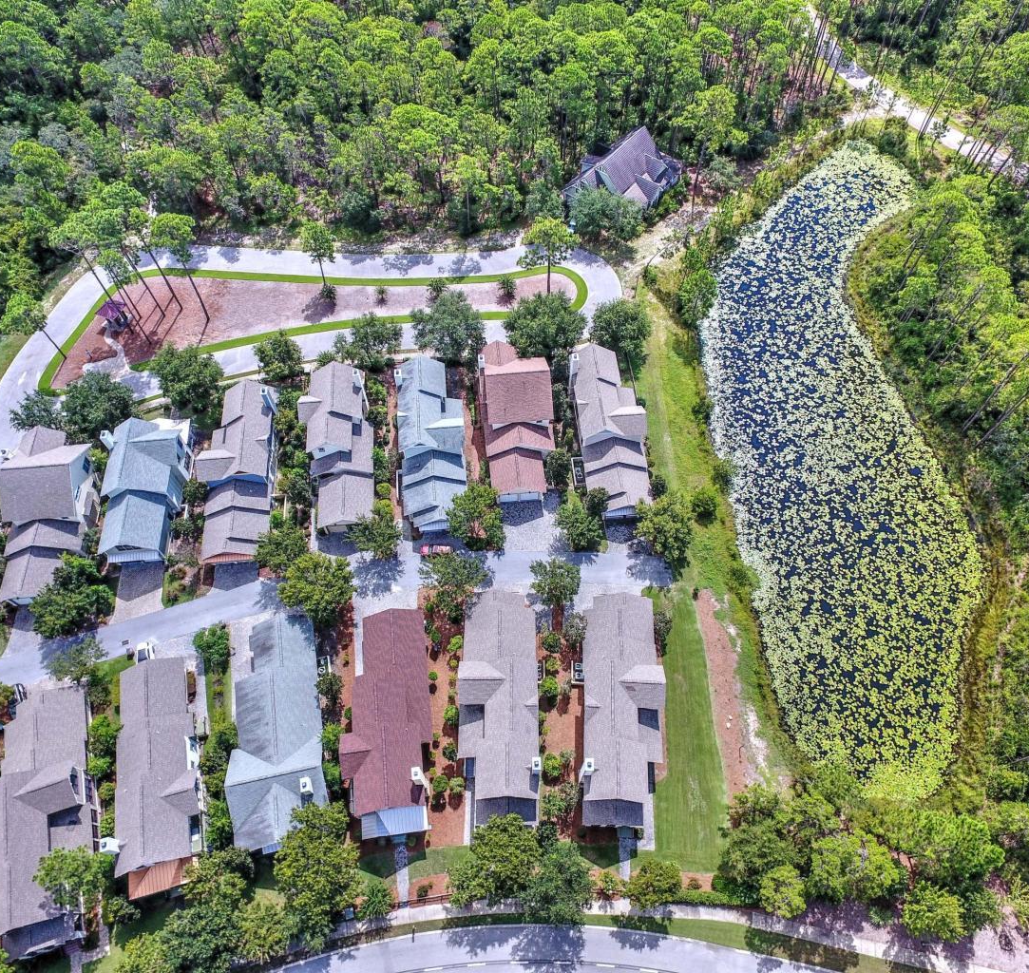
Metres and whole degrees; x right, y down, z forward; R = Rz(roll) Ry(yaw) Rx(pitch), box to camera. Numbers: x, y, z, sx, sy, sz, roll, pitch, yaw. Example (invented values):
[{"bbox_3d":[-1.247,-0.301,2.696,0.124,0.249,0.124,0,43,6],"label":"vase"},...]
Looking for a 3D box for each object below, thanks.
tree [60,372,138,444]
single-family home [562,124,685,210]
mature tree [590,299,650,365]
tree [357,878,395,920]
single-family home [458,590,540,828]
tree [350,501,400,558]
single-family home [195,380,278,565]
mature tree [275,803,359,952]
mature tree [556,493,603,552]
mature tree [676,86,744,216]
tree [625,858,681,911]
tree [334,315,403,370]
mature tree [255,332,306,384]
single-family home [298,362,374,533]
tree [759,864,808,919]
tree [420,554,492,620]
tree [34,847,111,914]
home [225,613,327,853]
[{"bbox_3d":[-65.200,-12.342,118.479,11.000,9.600,11.000,0,59,0],"label":"tree"},{"bbox_3d":[21.124,-61.150,146.852,17.950,9.490,25.270,36,65,19],"label":"single-family home"},{"bbox_3d":[17.450,-24.839,125.638,10.300,10.200,10.300,0,59,0],"label":"mature tree"},{"bbox_3d":[-15.638,46.938,85.306,4.100,4.000,4.100,-1,58,0],"label":"tree"},{"bbox_3d":[-2.100,26.968,94.976,10.200,9.400,29.200,0,59,0],"label":"single-family home"},{"bbox_3d":[-19.900,7.125,107.774,7.100,7.900,7.100,0,59,0],"label":"tree"},{"bbox_3d":[-40.891,-2.902,110.315,10.500,8.800,29.000,-6,58,-2],"label":"single-family home"},{"bbox_3d":[-20.972,41.941,81.253,8.710,10.500,14.180,-1,58,1],"label":"mature tree"},{"bbox_3d":[9.459,5.417,109.590,6.800,6.200,7.500,-1,58,0],"label":"mature tree"},{"bbox_3d":[35.100,-60.469,138.180,11.000,25.400,11.000,0,59,0],"label":"mature tree"},{"bbox_3d":[15.468,44.654,83.948,5.700,6.300,5.700,0,59,0],"label":"tree"},{"bbox_3d":[-24.500,-23.853,125.921,10.700,8.700,10.700,0,59,0],"label":"tree"},{"bbox_3d":[-38.254,-20.363,122.487,7.700,8.000,7.700,0,59,0],"label":"mature tree"},{"bbox_3d":[-26.834,-6.310,113.067,11.040,9.490,26.200,-5,59,-3],"label":"single-family home"},{"bbox_3d":[29.938,45.422,84.130,5.200,6.400,5.300,-1,58,0],"label":"tree"},{"bbox_3d":[-7.834,13.701,100.095,9.490,7.500,9.670,-1,58,1],"label":"tree"},{"bbox_3d":[-47.565,43.006,81.798,7.030,9.500,6.600,-1,58,1],"label":"tree"},{"bbox_3d":[-29.659,29.875,93.602,11.000,8.400,28.600,-11,59,-6],"label":"home"}]

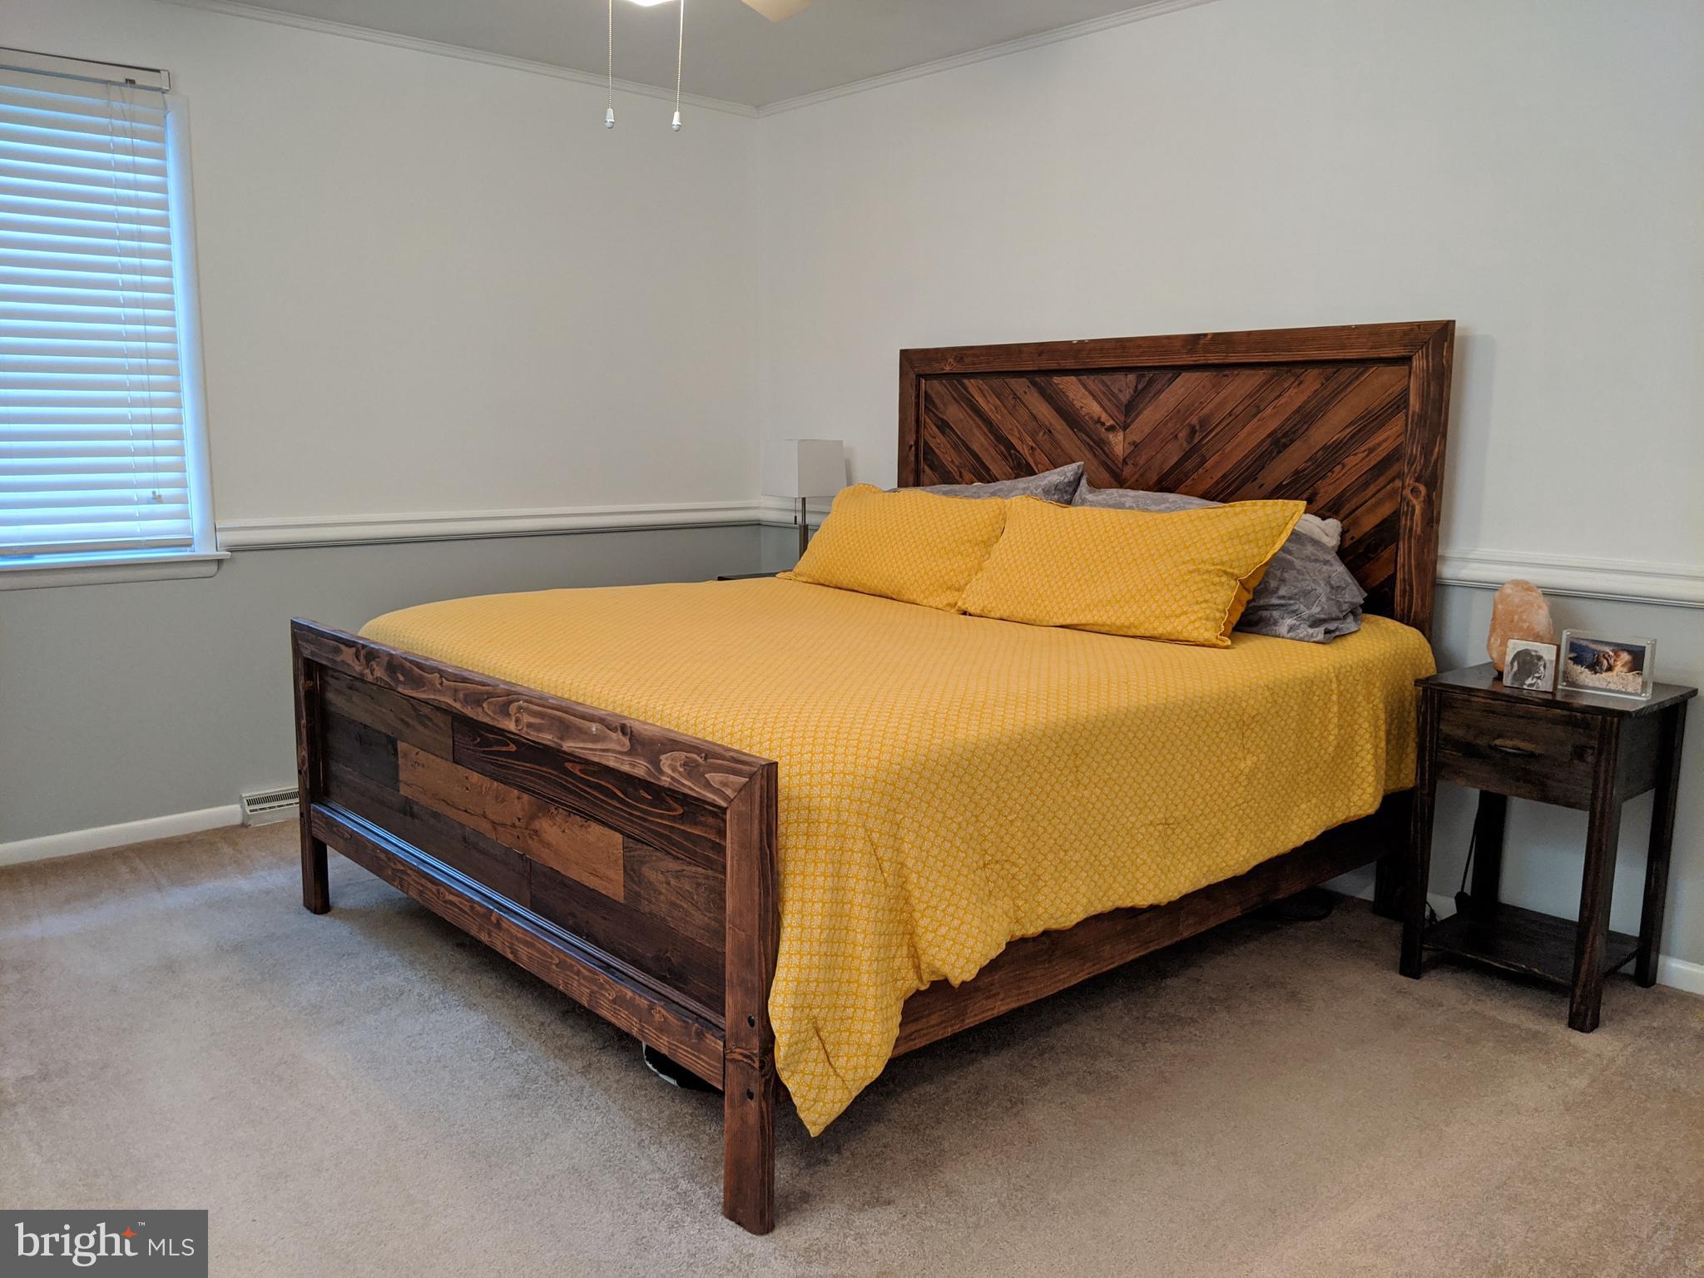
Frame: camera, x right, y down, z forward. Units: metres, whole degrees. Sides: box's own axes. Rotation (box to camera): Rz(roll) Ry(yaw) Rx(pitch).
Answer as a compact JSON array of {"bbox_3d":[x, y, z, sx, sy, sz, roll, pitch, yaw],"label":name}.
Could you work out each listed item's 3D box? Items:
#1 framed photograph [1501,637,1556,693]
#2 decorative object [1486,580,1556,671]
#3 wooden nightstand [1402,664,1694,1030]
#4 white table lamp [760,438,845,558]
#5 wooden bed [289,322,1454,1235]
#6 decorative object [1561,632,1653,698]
[{"bbox_3d":[1.518,0.060,2.964,0.024,0.105,0.103,-7,12,-41],"label":"framed photograph"},{"bbox_3d":[1.562,-0.024,3.101,0.136,0.230,0.144,-7,12,-41],"label":"decorative object"},{"bbox_3d":[1.592,0.453,3.075,0.404,0.704,0.452,-7,12,-41],"label":"wooden nightstand"},{"bbox_3d":[-0.185,-0.478,4.987,0.213,0.522,0.213,-7,12,-41],"label":"white table lamp"},{"bbox_3d":[0.029,-0.040,3.407,2.188,1.543,1.996,-7,12,-41],"label":"wooden bed"},{"bbox_3d":[1.658,0.056,2.919,0.027,0.128,0.180,-7,12,-41],"label":"decorative object"}]

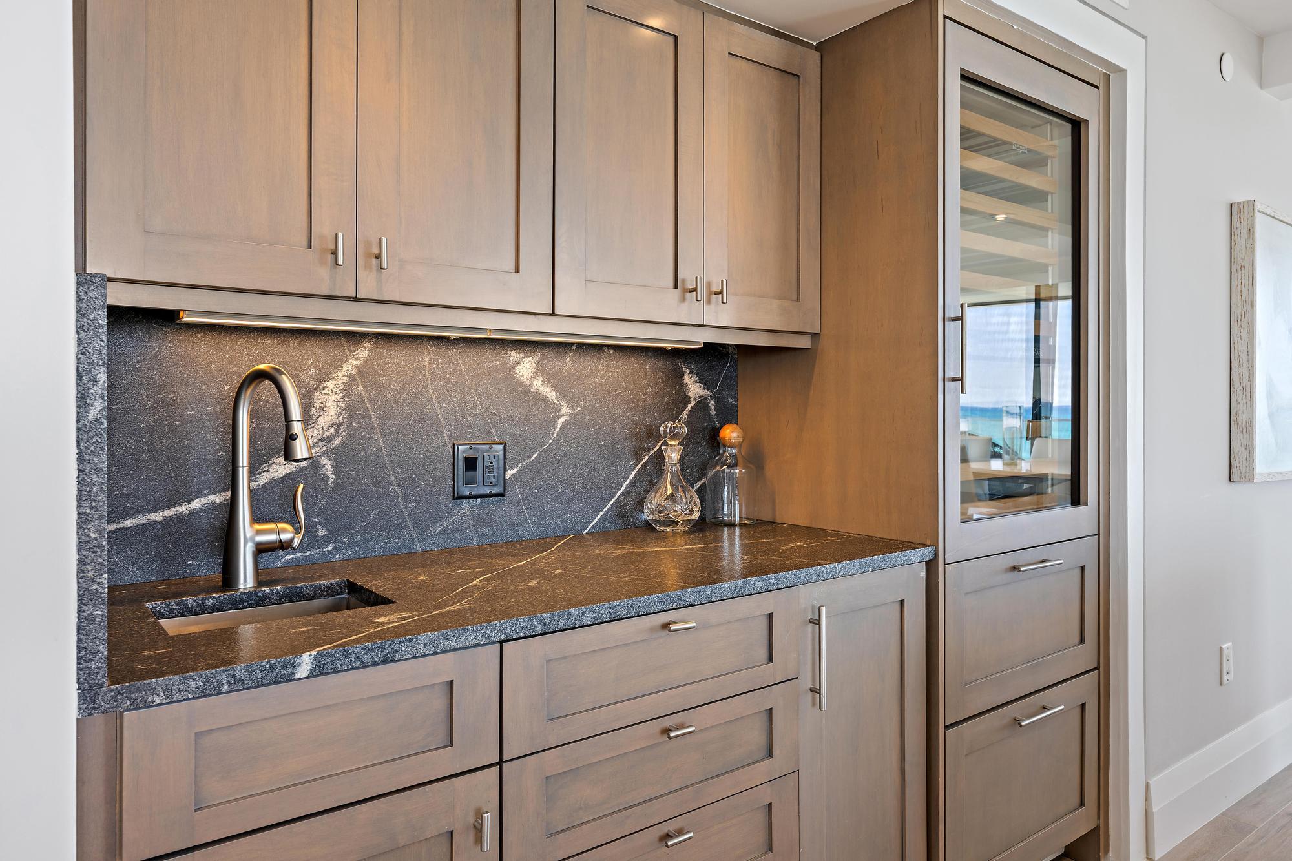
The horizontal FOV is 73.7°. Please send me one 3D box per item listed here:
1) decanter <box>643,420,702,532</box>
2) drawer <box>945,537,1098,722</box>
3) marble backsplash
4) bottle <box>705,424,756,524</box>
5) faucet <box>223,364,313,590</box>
[{"bbox_3d":[0.065,0.110,2.064,0.137,0.260,0.137,0,1,0],"label":"decanter"},{"bbox_3d":[0.795,0.451,2.178,0.671,0.345,0.420,-1,1,-37],"label":"drawer"},{"bbox_3d":[-0.355,0.014,1.855,1.487,0.464,0.030,-1,1,-37],"label":"marble backsplash"},{"bbox_3d":[0.215,0.111,2.179,0.123,0.252,0.123,0,1,0],"label":"bottle"},{"bbox_3d":[-0.573,0.076,1.385,0.250,0.361,0.138,0,1,42],"label":"faucet"}]

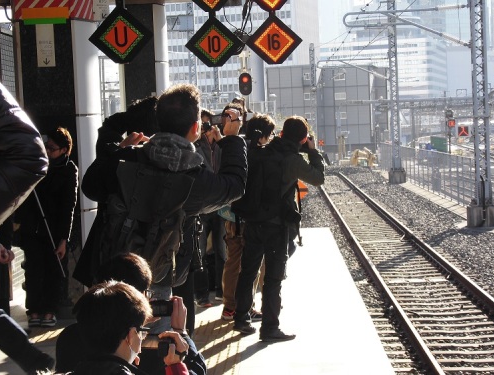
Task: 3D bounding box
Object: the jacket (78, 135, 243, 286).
[{"bbox_3d":[-0.372,0.095,5.030,0.720,0.670,0.460,-2,3,12],"label":"jacket"}]

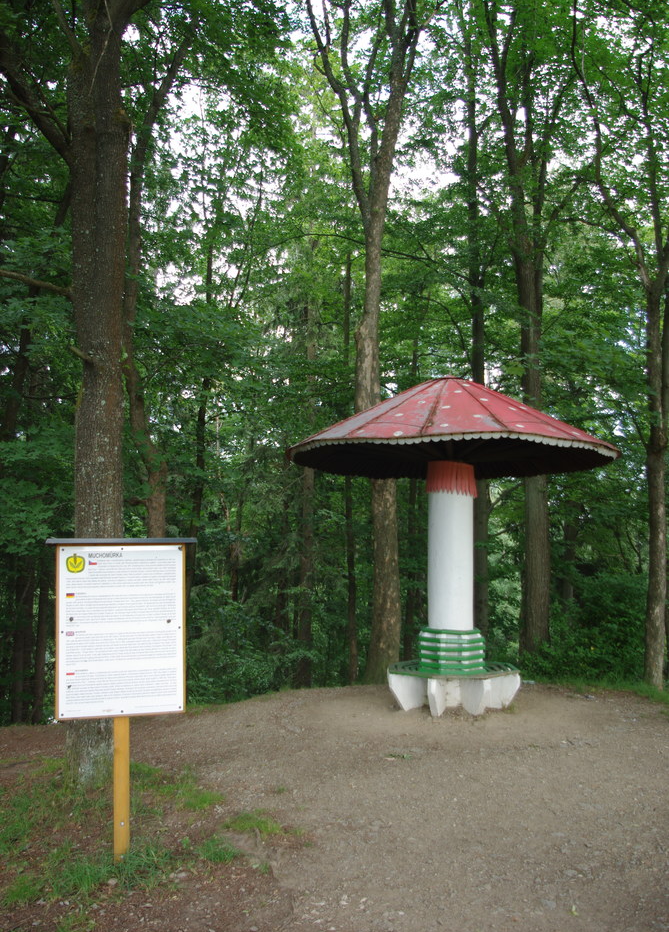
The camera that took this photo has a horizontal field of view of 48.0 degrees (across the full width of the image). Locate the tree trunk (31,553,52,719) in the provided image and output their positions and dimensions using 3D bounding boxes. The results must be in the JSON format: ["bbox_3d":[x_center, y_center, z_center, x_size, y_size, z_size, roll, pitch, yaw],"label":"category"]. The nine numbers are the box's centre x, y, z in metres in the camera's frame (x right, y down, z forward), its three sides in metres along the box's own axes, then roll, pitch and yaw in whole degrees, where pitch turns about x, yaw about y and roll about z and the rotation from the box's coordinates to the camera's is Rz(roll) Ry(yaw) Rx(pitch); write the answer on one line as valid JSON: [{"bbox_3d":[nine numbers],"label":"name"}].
[{"bbox_3d":[-5.174,3.035,13.247,0.190,2.926,0.190,0,-6,0],"label":"tree trunk"}]

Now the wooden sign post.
[{"bbox_3d":[-1.096,1.213,3.980,0.770,1.649,0.220,1,-6,-12],"label":"wooden sign post"}]

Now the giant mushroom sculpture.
[{"bbox_3d":[1.343,0.820,8.562,3.811,3.729,3.811,0,-6,0],"label":"giant mushroom sculpture"}]

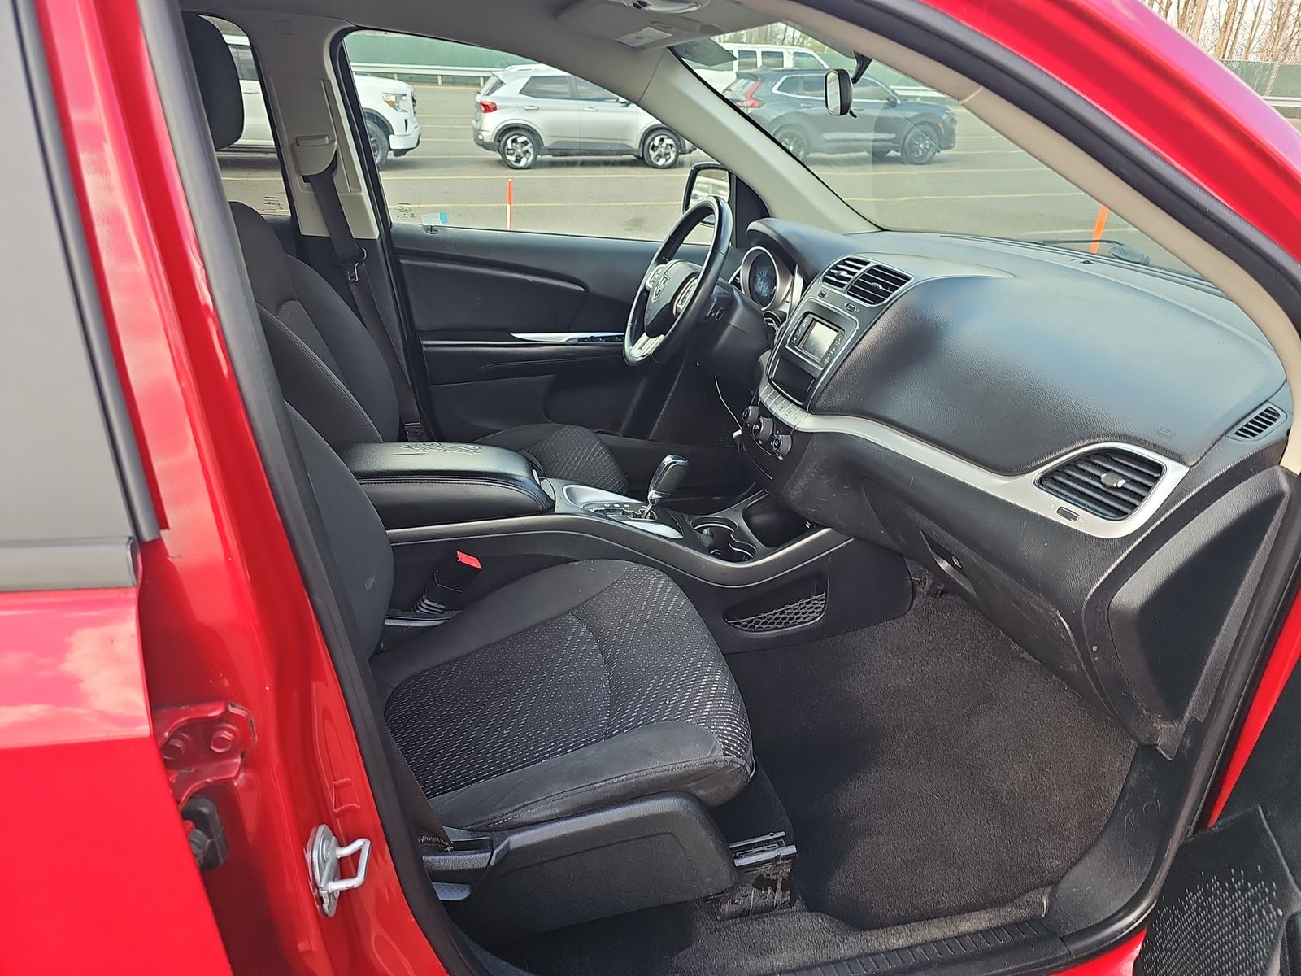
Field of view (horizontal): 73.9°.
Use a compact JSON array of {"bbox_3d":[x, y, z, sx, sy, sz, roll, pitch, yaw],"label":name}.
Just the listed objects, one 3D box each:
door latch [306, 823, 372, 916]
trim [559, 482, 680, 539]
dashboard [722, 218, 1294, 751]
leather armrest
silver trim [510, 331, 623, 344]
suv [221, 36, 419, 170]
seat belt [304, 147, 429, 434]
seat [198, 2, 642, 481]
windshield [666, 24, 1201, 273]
[{"bbox_3d":[-0.256,0.316,0.709,0.044,0.075,0.040,4,25,6],"label":"door latch"},{"bbox_3d":[-0.048,0.037,1.532,0.210,0.035,0.140,9,22,-17],"label":"trim"},{"bbox_3d":[0.503,-0.190,1.564,0.640,0.520,1.440,-4,26,-11],"label":"dashboard"},{"bbox_3d":[-0.365,-0.018,1.427,0.400,0.125,0.200,-4,26,-11],"label":"leather armrest"},{"bbox_3d":[-0.191,-0.355,2.048,0.300,0.030,0.060,-4,26,-11],"label":"silver trim"},{"bbox_3d":[-6.600,-6.420,14.420,5.300,1.920,2.050,-5,26,-14],"label":"suv"},{"bbox_3d":[-0.623,-0.395,1.940,0.090,0.700,0.070,-16,32,-5],"label":"seat belt"},{"bbox_3d":[-0.451,-0.343,1.695,0.860,1.000,0.530,-4,26,-11],"label":"seat"},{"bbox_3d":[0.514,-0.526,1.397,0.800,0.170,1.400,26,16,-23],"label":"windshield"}]

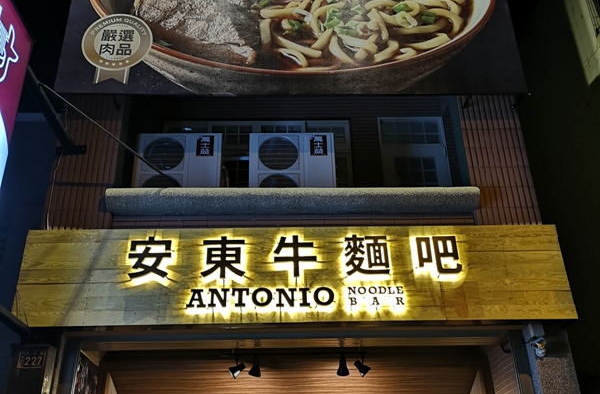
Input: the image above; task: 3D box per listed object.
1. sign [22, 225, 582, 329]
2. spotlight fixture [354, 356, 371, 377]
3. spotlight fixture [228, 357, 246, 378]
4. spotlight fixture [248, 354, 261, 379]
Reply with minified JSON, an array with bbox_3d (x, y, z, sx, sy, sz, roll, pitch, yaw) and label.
[{"bbox_3d":[-0.028,0.742,5.753,4.969,0.917,0.200,0,-28,-2],"label":"sign"},{"bbox_3d":[0.599,1.618,5.958,0.150,0.200,0.115,-11,-30,17],"label":"spotlight fixture"},{"bbox_3d":[-0.594,1.619,5.926,0.155,0.190,0.115,12,-31,-23],"label":"spotlight fixture"},{"bbox_3d":[-0.428,1.612,5.934,0.115,0.200,0.150,2,-28,-7],"label":"spotlight fixture"}]

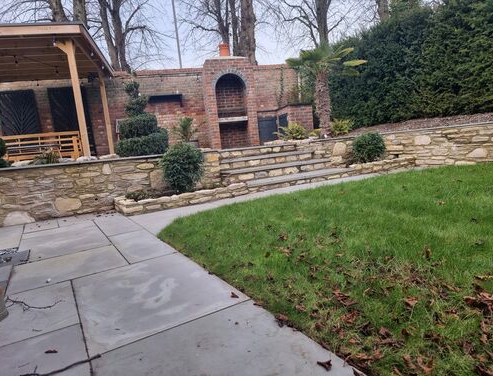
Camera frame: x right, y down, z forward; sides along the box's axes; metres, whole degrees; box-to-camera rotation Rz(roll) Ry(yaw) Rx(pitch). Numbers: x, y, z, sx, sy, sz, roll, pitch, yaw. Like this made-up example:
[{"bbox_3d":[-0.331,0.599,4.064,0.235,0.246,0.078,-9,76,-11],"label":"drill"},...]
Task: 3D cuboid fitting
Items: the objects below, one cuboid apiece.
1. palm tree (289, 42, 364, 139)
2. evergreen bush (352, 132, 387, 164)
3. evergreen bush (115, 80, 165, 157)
[{"bbox_3d":[1.931,-2.354,8.386,1.850,2.320,1.850,-9,9,-24],"label":"palm tree"},{"bbox_3d":[2.783,-0.916,7.860,0.740,0.660,0.720,-9,9,-24],"label":"evergreen bush"},{"bbox_3d":[-1.945,-1.209,6.314,0.950,1.420,0.950,-9,9,-24],"label":"evergreen bush"}]

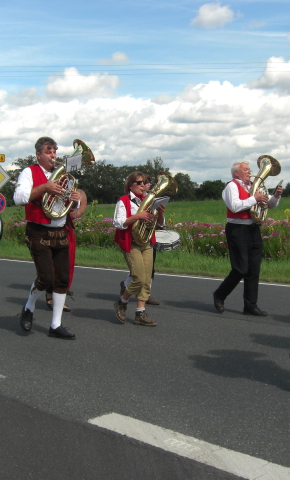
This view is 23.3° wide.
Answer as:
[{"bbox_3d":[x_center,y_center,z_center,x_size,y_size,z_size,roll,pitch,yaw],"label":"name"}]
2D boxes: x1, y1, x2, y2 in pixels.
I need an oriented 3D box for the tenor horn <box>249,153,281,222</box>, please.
[{"bbox_3d":[1.329,-0.557,7.750,0.290,0.730,0.320,15,3,42],"label":"tenor horn"}]

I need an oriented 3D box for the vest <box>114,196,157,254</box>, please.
[{"bbox_3d":[-0.114,-0.178,7.600,0.280,0.620,0.430,1,3,45],"label":"vest"}]

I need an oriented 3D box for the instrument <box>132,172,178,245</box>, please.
[{"bbox_3d":[0.100,-0.332,7.400,0.330,0.740,0.290,23,2,-43],"label":"instrument"}]

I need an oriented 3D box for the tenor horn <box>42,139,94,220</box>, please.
[{"bbox_3d":[-0.689,-0.534,6.250,0.350,0.720,0.290,24,2,-42],"label":"tenor horn"}]

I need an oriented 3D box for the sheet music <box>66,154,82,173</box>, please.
[{"bbox_3d":[-0.652,-0.700,6.450,0.180,0.150,0.015,-9,17,-38],"label":"sheet music"}]

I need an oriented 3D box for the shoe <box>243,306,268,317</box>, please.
[{"bbox_3d":[1.274,0.824,8.100,0.285,0.110,0.105,2,3,38],"label":"shoe"}]

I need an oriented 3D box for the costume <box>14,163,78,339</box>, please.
[{"bbox_3d":[-0.935,0.099,6.600,0.560,1.600,0.550,-2,3,-43],"label":"costume"}]

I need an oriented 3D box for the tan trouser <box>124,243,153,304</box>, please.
[{"bbox_3d":[-0.064,0.313,7.450,0.320,0.680,0.350,2,3,44],"label":"tan trouser"}]

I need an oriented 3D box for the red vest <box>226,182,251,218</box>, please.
[{"bbox_3d":[1.069,-0.458,7.950,0.280,0.470,0.400,1,3,40],"label":"red vest"}]

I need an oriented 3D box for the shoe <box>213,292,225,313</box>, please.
[{"bbox_3d":[0.859,0.721,8.100,0.100,0.280,0.115,-2,-34,-32],"label":"shoe"}]

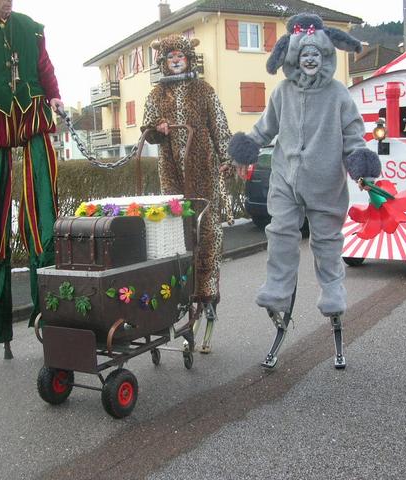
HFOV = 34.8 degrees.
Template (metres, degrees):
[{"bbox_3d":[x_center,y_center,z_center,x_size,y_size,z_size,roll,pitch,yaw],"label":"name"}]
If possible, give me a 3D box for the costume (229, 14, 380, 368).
[{"bbox_3d":[0.640,-0.256,4.040,0.880,2.200,0.580,1,8,13],"label":"costume"}]

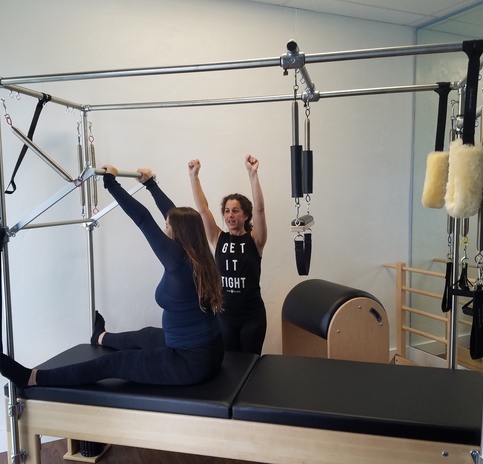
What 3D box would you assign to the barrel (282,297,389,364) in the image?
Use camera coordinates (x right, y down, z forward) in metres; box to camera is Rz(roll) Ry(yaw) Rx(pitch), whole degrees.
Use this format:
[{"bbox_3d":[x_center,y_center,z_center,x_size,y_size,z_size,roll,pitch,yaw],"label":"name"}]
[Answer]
[{"bbox_3d":[0.689,0.848,3.476,0.560,0.890,0.610,-3,6,-26],"label":"barrel"}]

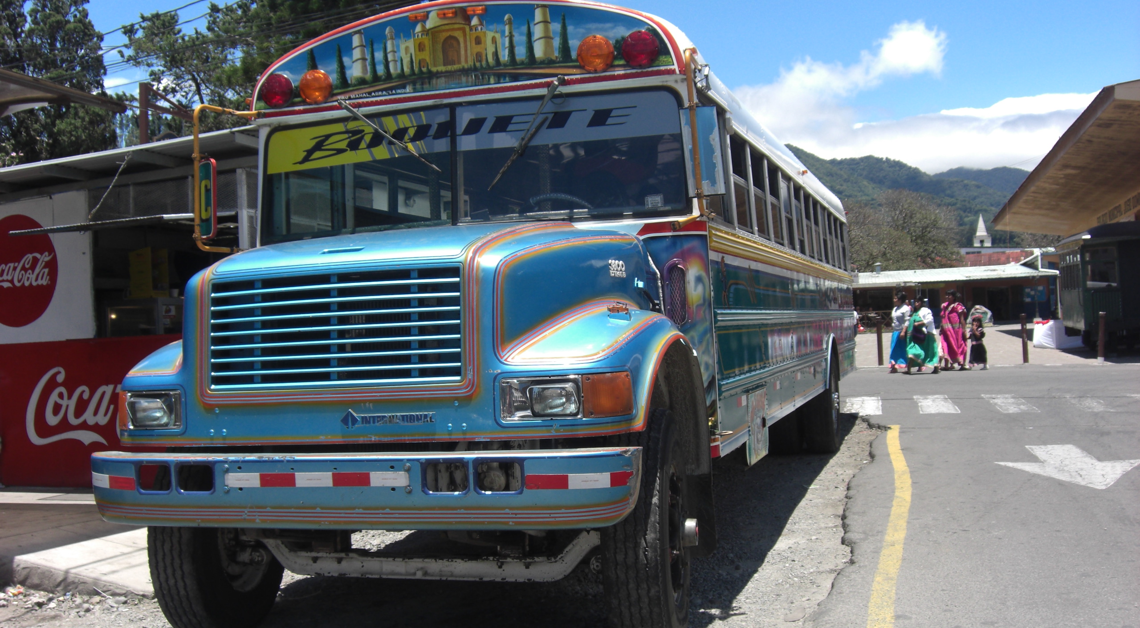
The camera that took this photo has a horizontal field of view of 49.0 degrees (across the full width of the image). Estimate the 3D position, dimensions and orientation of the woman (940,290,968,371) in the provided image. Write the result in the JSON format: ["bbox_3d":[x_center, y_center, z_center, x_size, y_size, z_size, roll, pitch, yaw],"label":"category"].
[{"bbox_3d":[7.476,0.313,24.400,0.380,1.570,0.470,-2,-1,-37],"label":"woman"}]

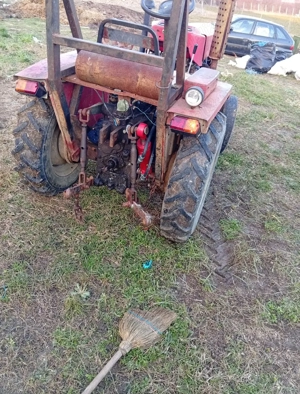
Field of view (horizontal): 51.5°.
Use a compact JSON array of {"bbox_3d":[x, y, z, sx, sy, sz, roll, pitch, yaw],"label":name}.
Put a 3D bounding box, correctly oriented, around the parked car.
[{"bbox_3d":[3.743,-6.631,12.760,4.100,1.400,1.680,15,34,11],"label":"parked car"}]

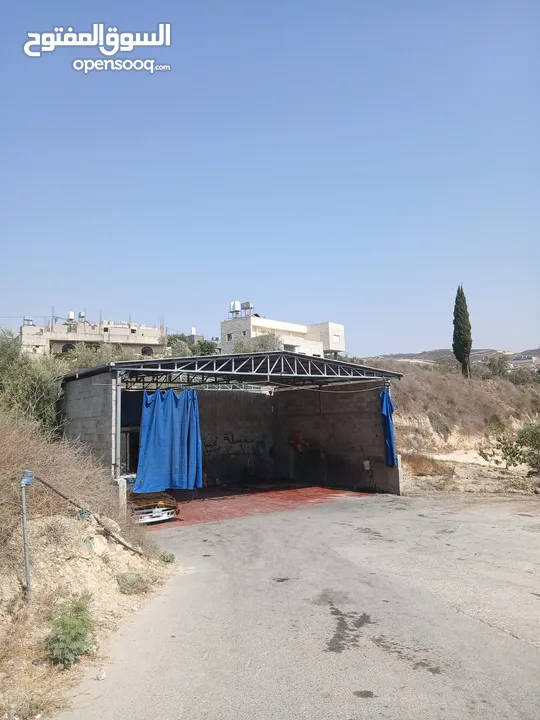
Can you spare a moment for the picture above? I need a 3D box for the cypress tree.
[{"bbox_3d":[14.594,-2.161,41.000,1.500,7.236,1.500,-1,-7,0],"label":"cypress tree"}]

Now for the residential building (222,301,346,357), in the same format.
[{"bbox_3d":[2.413,-3.145,86.269,11.800,8.900,16.600,-7,-9,42],"label":"residential building"}]

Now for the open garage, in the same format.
[{"bbox_3d":[-1.740,2.752,21.252,11.852,5.359,7.607,3,-8,-36],"label":"open garage"}]

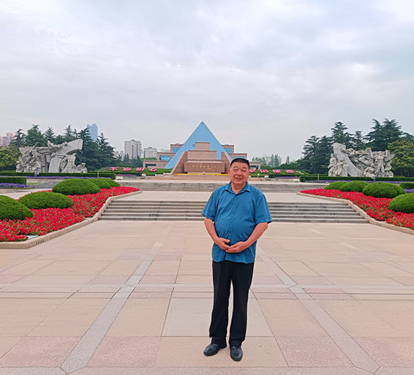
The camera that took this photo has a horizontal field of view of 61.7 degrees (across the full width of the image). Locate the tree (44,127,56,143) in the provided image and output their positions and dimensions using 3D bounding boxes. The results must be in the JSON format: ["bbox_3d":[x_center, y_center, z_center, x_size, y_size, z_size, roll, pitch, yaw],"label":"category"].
[{"bbox_3d":[-37.706,-8.738,83.000,4.600,11.600,4.600,0,0,-1],"label":"tree"}]

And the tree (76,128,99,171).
[{"bbox_3d":[-25.293,-7.577,74.000,5.600,10.000,5.600,0,0,-1],"label":"tree"}]

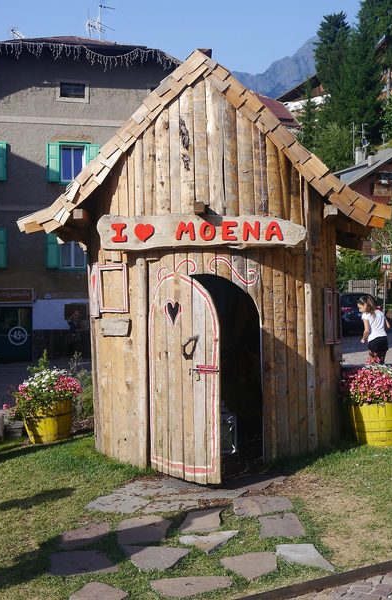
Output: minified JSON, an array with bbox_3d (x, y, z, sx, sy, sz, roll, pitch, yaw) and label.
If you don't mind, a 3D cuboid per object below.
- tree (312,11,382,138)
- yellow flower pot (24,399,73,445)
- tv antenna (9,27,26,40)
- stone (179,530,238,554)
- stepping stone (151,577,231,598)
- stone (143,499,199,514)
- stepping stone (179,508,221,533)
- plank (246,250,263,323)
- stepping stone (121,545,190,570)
[{"bbox_3d":[11.362,-16.462,65.000,4.800,10.300,4.800,0,0,0],"label":"tree"},{"bbox_3d":[-1.543,1.270,9.100,0.540,0.440,0.540,-1,0,0],"label":"yellow flower pot"},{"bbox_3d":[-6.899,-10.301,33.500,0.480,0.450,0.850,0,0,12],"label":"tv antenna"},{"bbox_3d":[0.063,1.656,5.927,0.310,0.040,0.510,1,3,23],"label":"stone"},{"bbox_3d":[-0.024,1.596,4.814,0.467,0.045,0.294,-2,3,-31],"label":"stepping stone"},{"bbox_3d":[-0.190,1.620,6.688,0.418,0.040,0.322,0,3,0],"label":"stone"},{"bbox_3d":[0.066,1.500,5.860,0.245,0.040,0.574,0,0,9],"label":"stepping stone"},{"bbox_3d":[0.509,-0.132,7.600,0.135,0.658,0.050,-1,0,-15],"label":"plank"},{"bbox_3d":[-0.282,1.529,5.089,0.423,0.040,0.393,0,0,11],"label":"stepping stone"}]

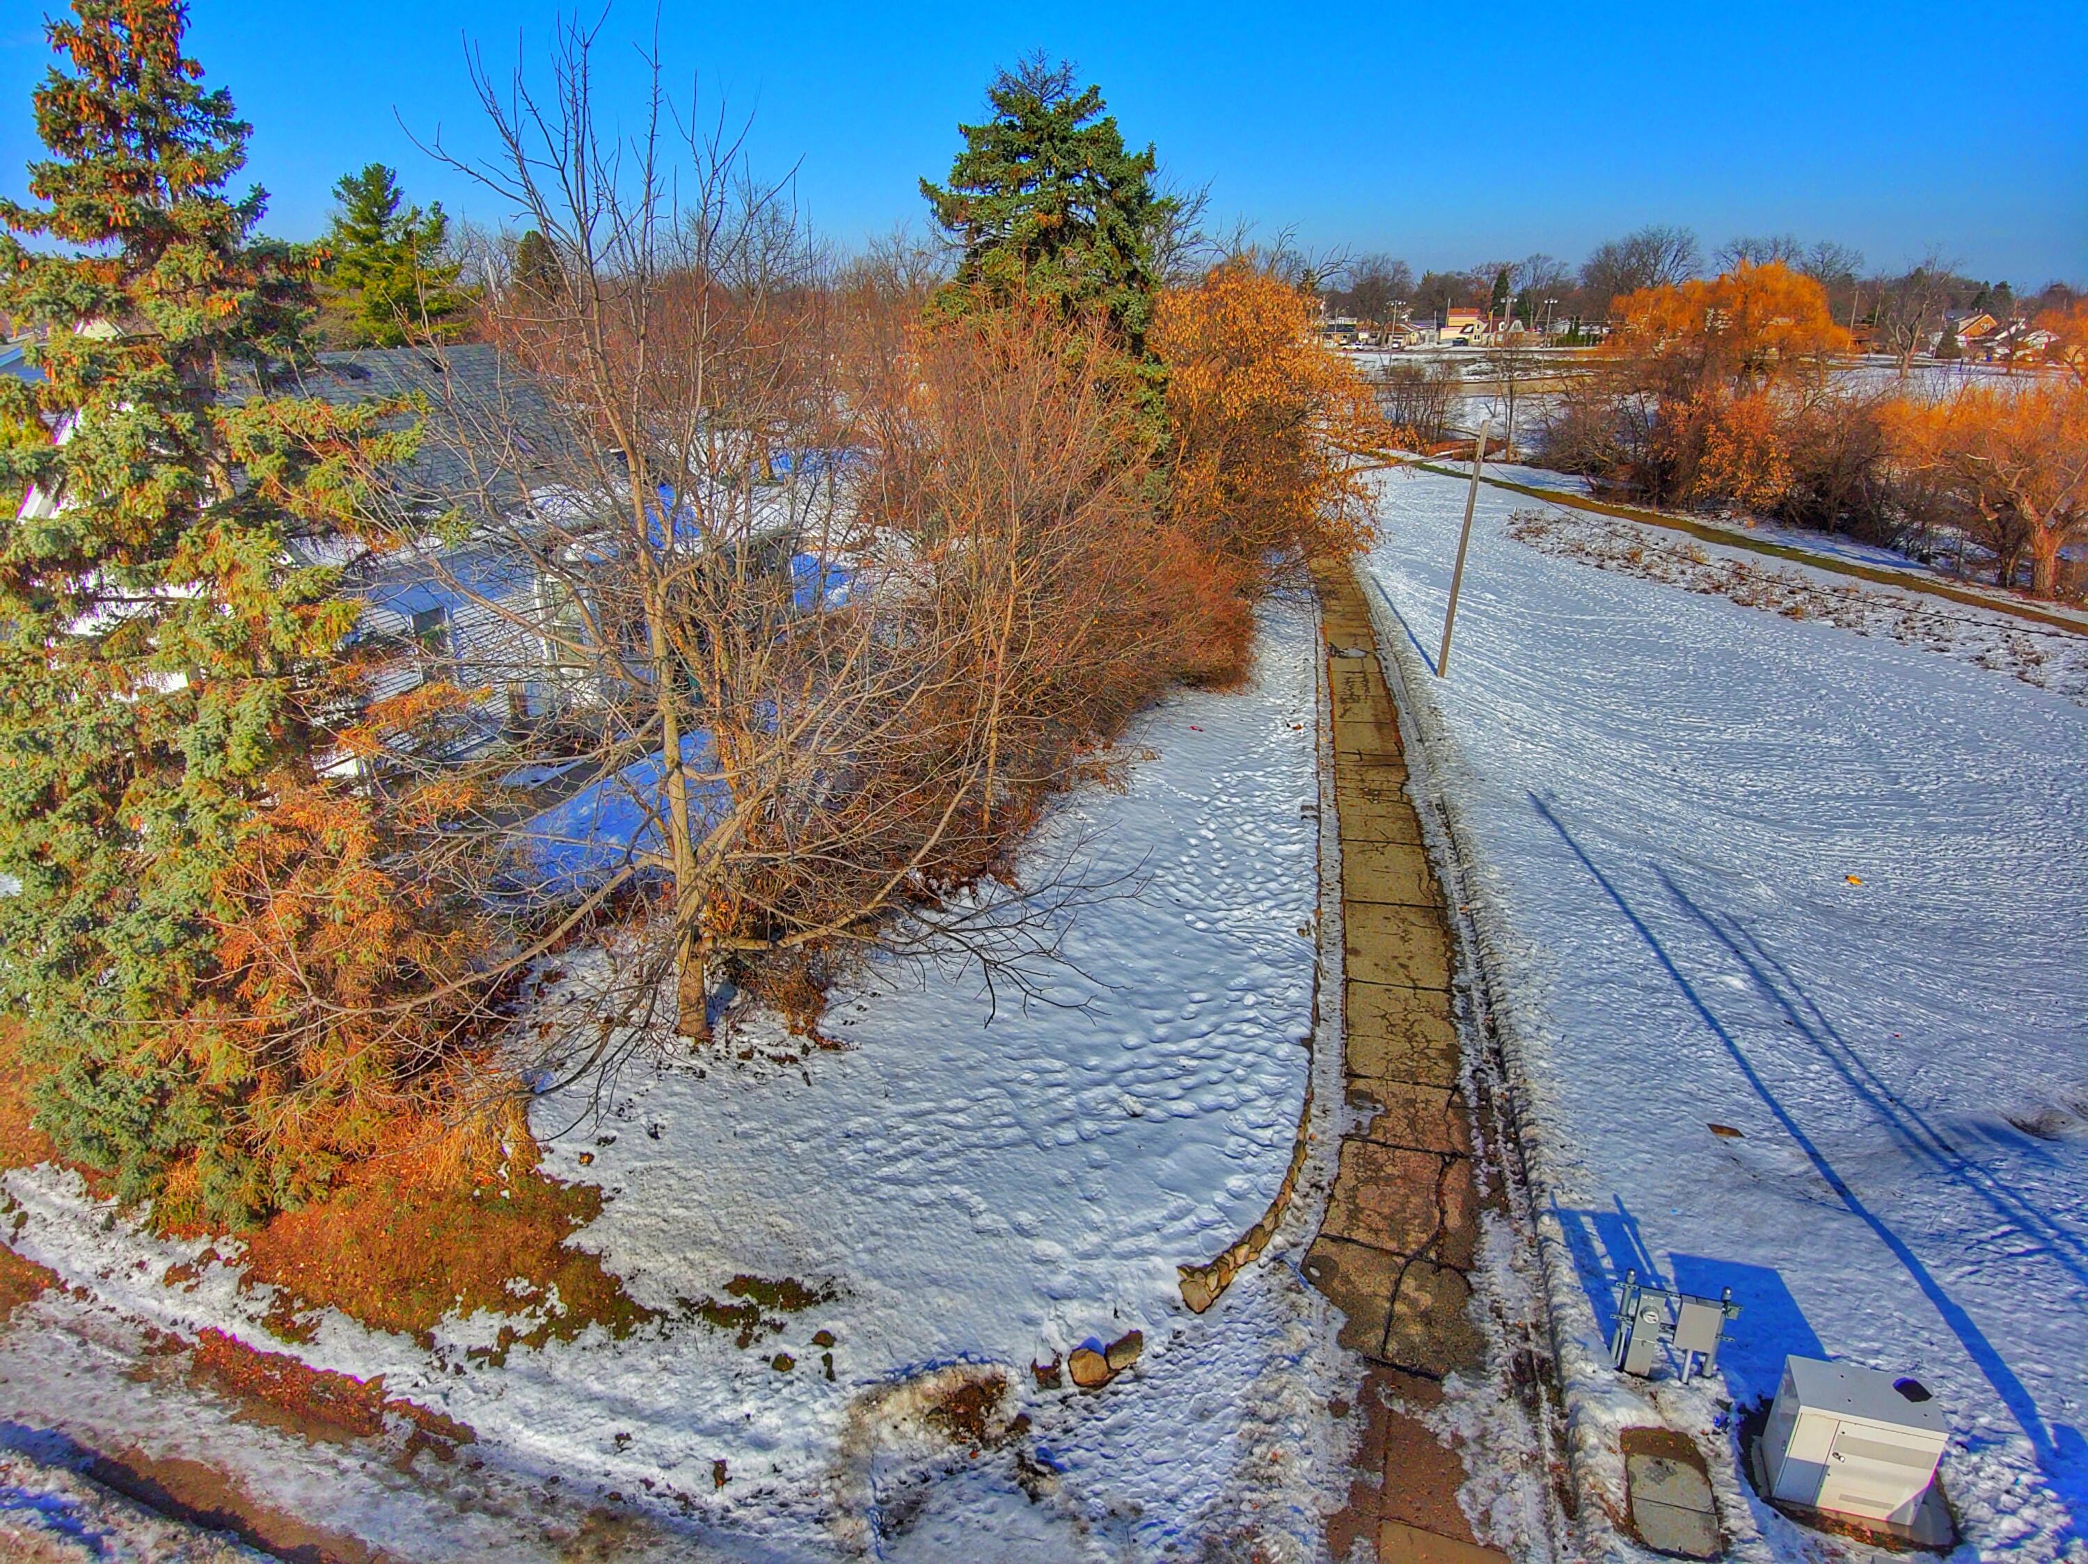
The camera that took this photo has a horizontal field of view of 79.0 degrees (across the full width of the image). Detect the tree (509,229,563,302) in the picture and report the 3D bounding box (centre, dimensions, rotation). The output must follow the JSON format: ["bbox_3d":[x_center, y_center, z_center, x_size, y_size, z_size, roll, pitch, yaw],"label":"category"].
[{"bbox_3d":[-35.175,-31.421,89.703,5.200,14.440,5.200,-8,22,-19],"label":"tree"}]

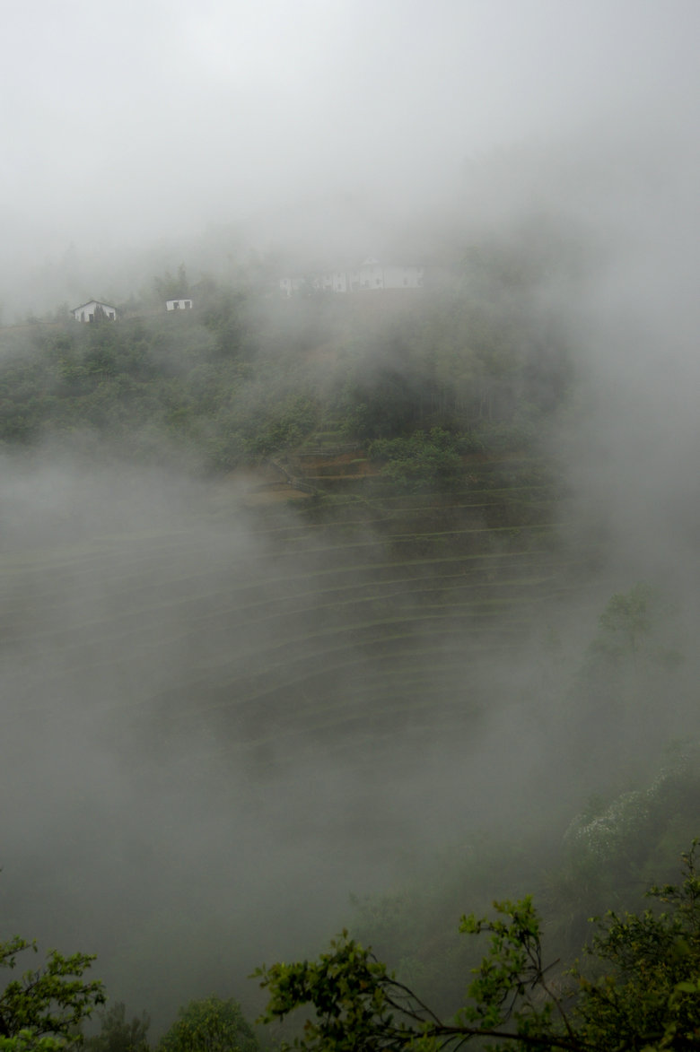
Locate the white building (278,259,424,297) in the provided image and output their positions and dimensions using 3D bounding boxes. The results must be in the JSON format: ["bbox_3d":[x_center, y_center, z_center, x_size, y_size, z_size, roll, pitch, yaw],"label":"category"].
[{"bbox_3d":[0.240,-66.560,352.000,37.000,9.700,9.000,1,8,14],"label":"white building"}]

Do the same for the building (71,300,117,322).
[{"bbox_3d":[-59.810,-50.390,308.000,10.000,5.000,8.500,-2,8,-7],"label":"building"}]

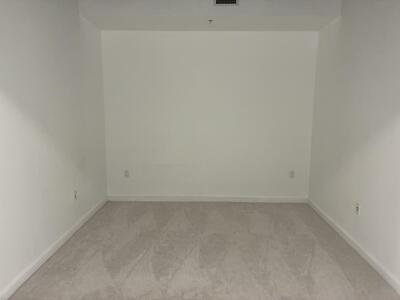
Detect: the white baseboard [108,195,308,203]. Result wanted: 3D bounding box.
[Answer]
[{"bbox_3d":[0.107,0.722,4.490,2.993,0.103,0.018,1,8,1],"label":"white baseboard"}]

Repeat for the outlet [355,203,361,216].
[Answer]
[{"bbox_3d":[1.575,0.596,3.009,0.010,0.116,0.072,1,8,1],"label":"outlet"}]

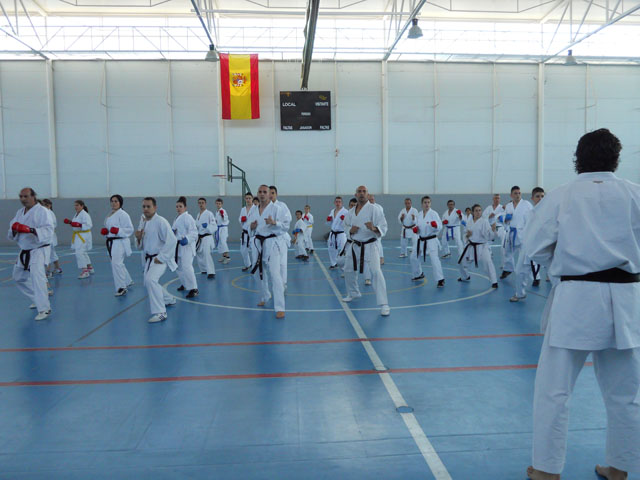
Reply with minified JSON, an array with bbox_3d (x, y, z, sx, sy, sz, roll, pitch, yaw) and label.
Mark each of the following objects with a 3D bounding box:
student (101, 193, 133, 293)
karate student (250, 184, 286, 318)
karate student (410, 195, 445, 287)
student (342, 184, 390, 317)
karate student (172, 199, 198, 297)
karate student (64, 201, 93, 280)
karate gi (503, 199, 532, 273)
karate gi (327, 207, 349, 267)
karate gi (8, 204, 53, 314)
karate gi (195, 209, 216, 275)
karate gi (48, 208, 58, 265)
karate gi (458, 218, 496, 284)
[{"bbox_3d":[-3.443,0.052,8.800,0.520,1.639,0.720,0,4,10],"label":"student"},{"bbox_3d":[-0.687,0.111,6.899,0.520,1.671,0.800,0,4,9],"label":"karate student"},{"bbox_3d":[1.873,0.011,9.020,0.560,1.530,0.660,1,4,25],"label":"karate student"},{"bbox_3d":[0.632,0.092,7.039,0.660,1.651,0.920,0,4,14],"label":"student"},{"bbox_3d":[-2.162,0.091,8.319,0.500,1.574,0.640,1,4,30],"label":"karate student"},{"bbox_3d":[-5.069,-0.032,10.864,0.480,1.589,0.700,1,4,33],"label":"karate student"},{"bbox_3d":[3.602,-0.039,9.418,0.550,1.427,0.600,2,4,38],"label":"karate gi"},{"bbox_3d":[0.423,-0.077,11.517,0.550,1.334,0.570,0,4,14],"label":"karate gi"},{"bbox_3d":[-3.901,0.240,7.004,0.600,1.435,0.720,0,4,8],"label":"karate gi"},{"bbox_3d":[-2.339,0.024,10.620,0.480,1.300,0.540,1,4,21],"label":"karate gi"},{"bbox_3d":[-5.858,-0.084,11.248,0.480,1.198,0.480,0,4,8],"label":"karate gi"},{"bbox_3d":[2.741,0.166,9.013,0.660,1.152,0.700,0,4,20],"label":"karate gi"}]

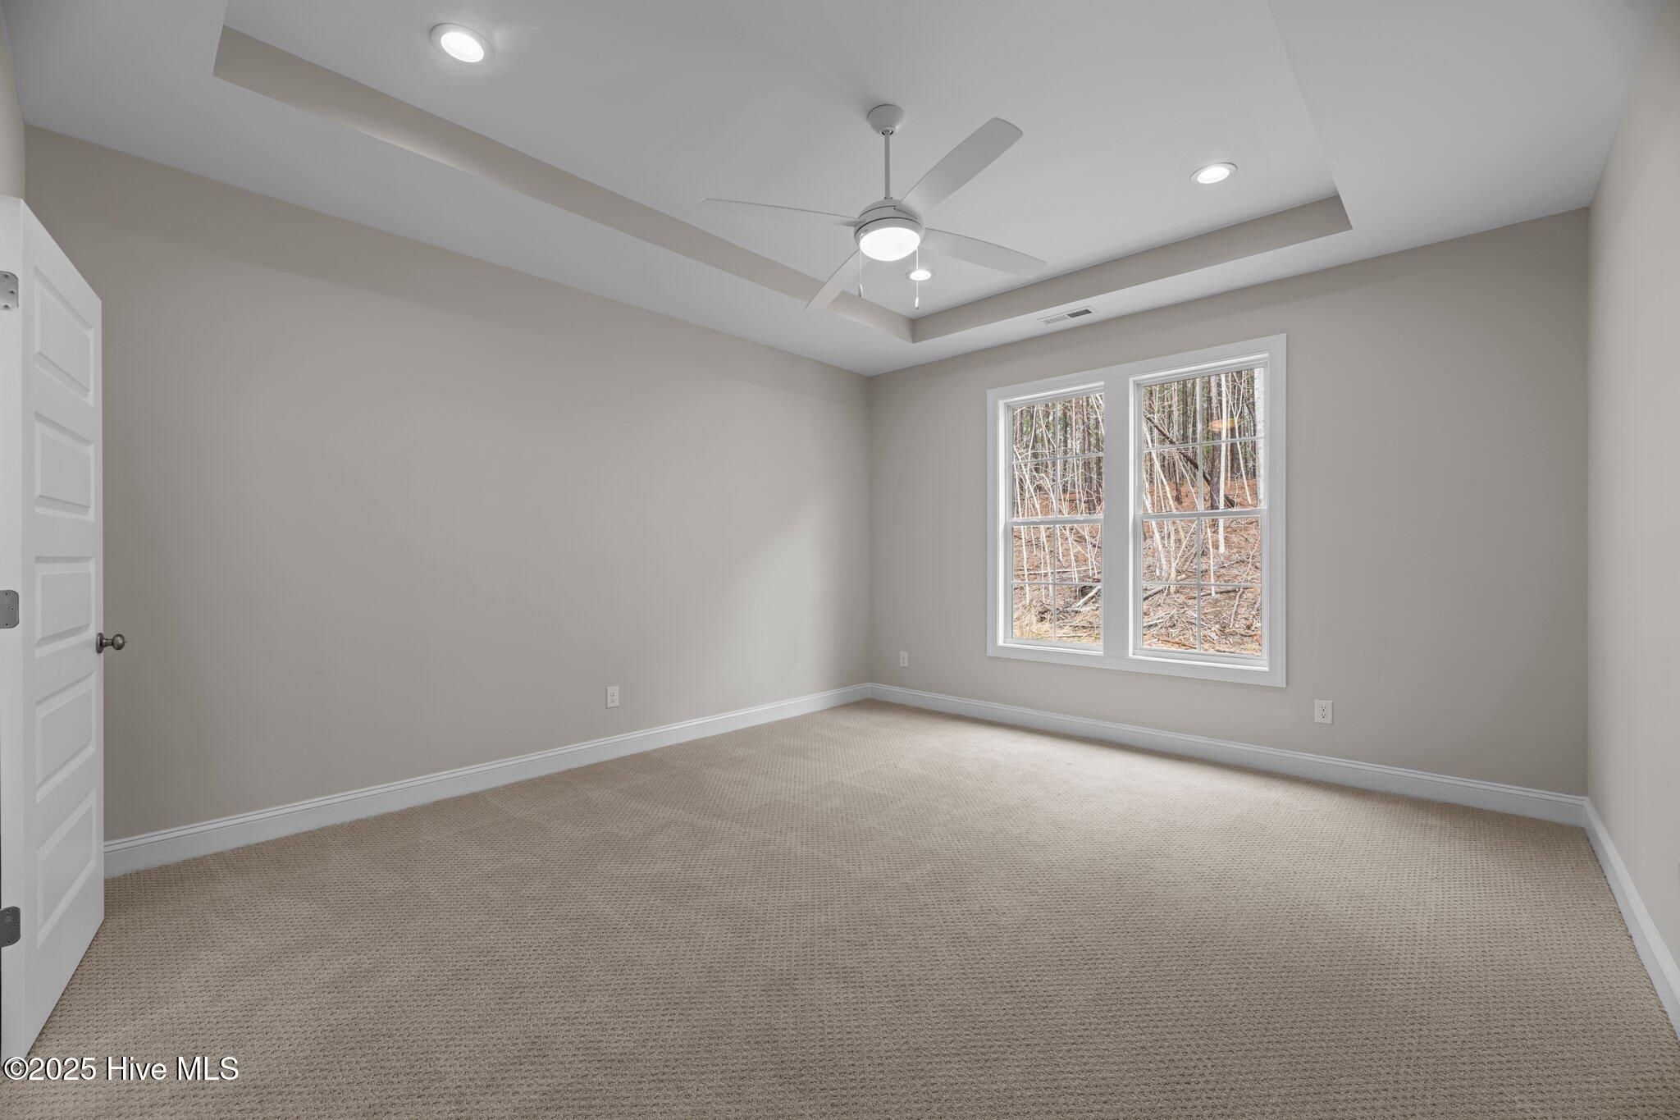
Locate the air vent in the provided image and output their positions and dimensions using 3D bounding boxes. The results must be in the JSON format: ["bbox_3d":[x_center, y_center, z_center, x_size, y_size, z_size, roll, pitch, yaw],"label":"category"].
[{"bbox_3d":[1.454,-1.546,4.166,0.350,0.022,0.148,0,1,42],"label":"air vent"}]

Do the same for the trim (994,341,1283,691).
[{"bbox_3d":[1.804,-0.271,4.255,1.850,1.955,0.080,0,1,42],"label":"trim"}]

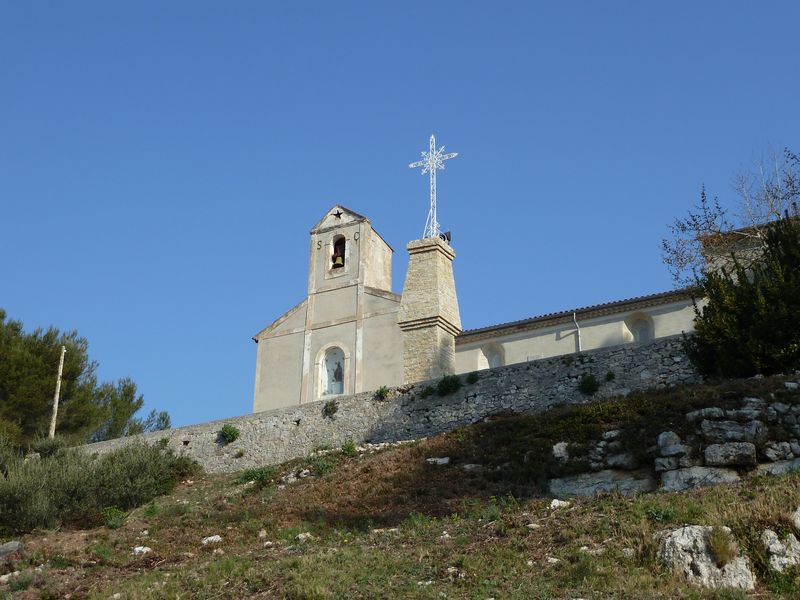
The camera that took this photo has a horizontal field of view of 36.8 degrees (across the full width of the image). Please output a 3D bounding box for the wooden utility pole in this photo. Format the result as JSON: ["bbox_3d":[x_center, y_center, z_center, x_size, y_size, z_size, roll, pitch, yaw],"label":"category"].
[{"bbox_3d":[-15.389,4.201,54.000,0.200,4.730,0.200,-11,-30,21],"label":"wooden utility pole"}]

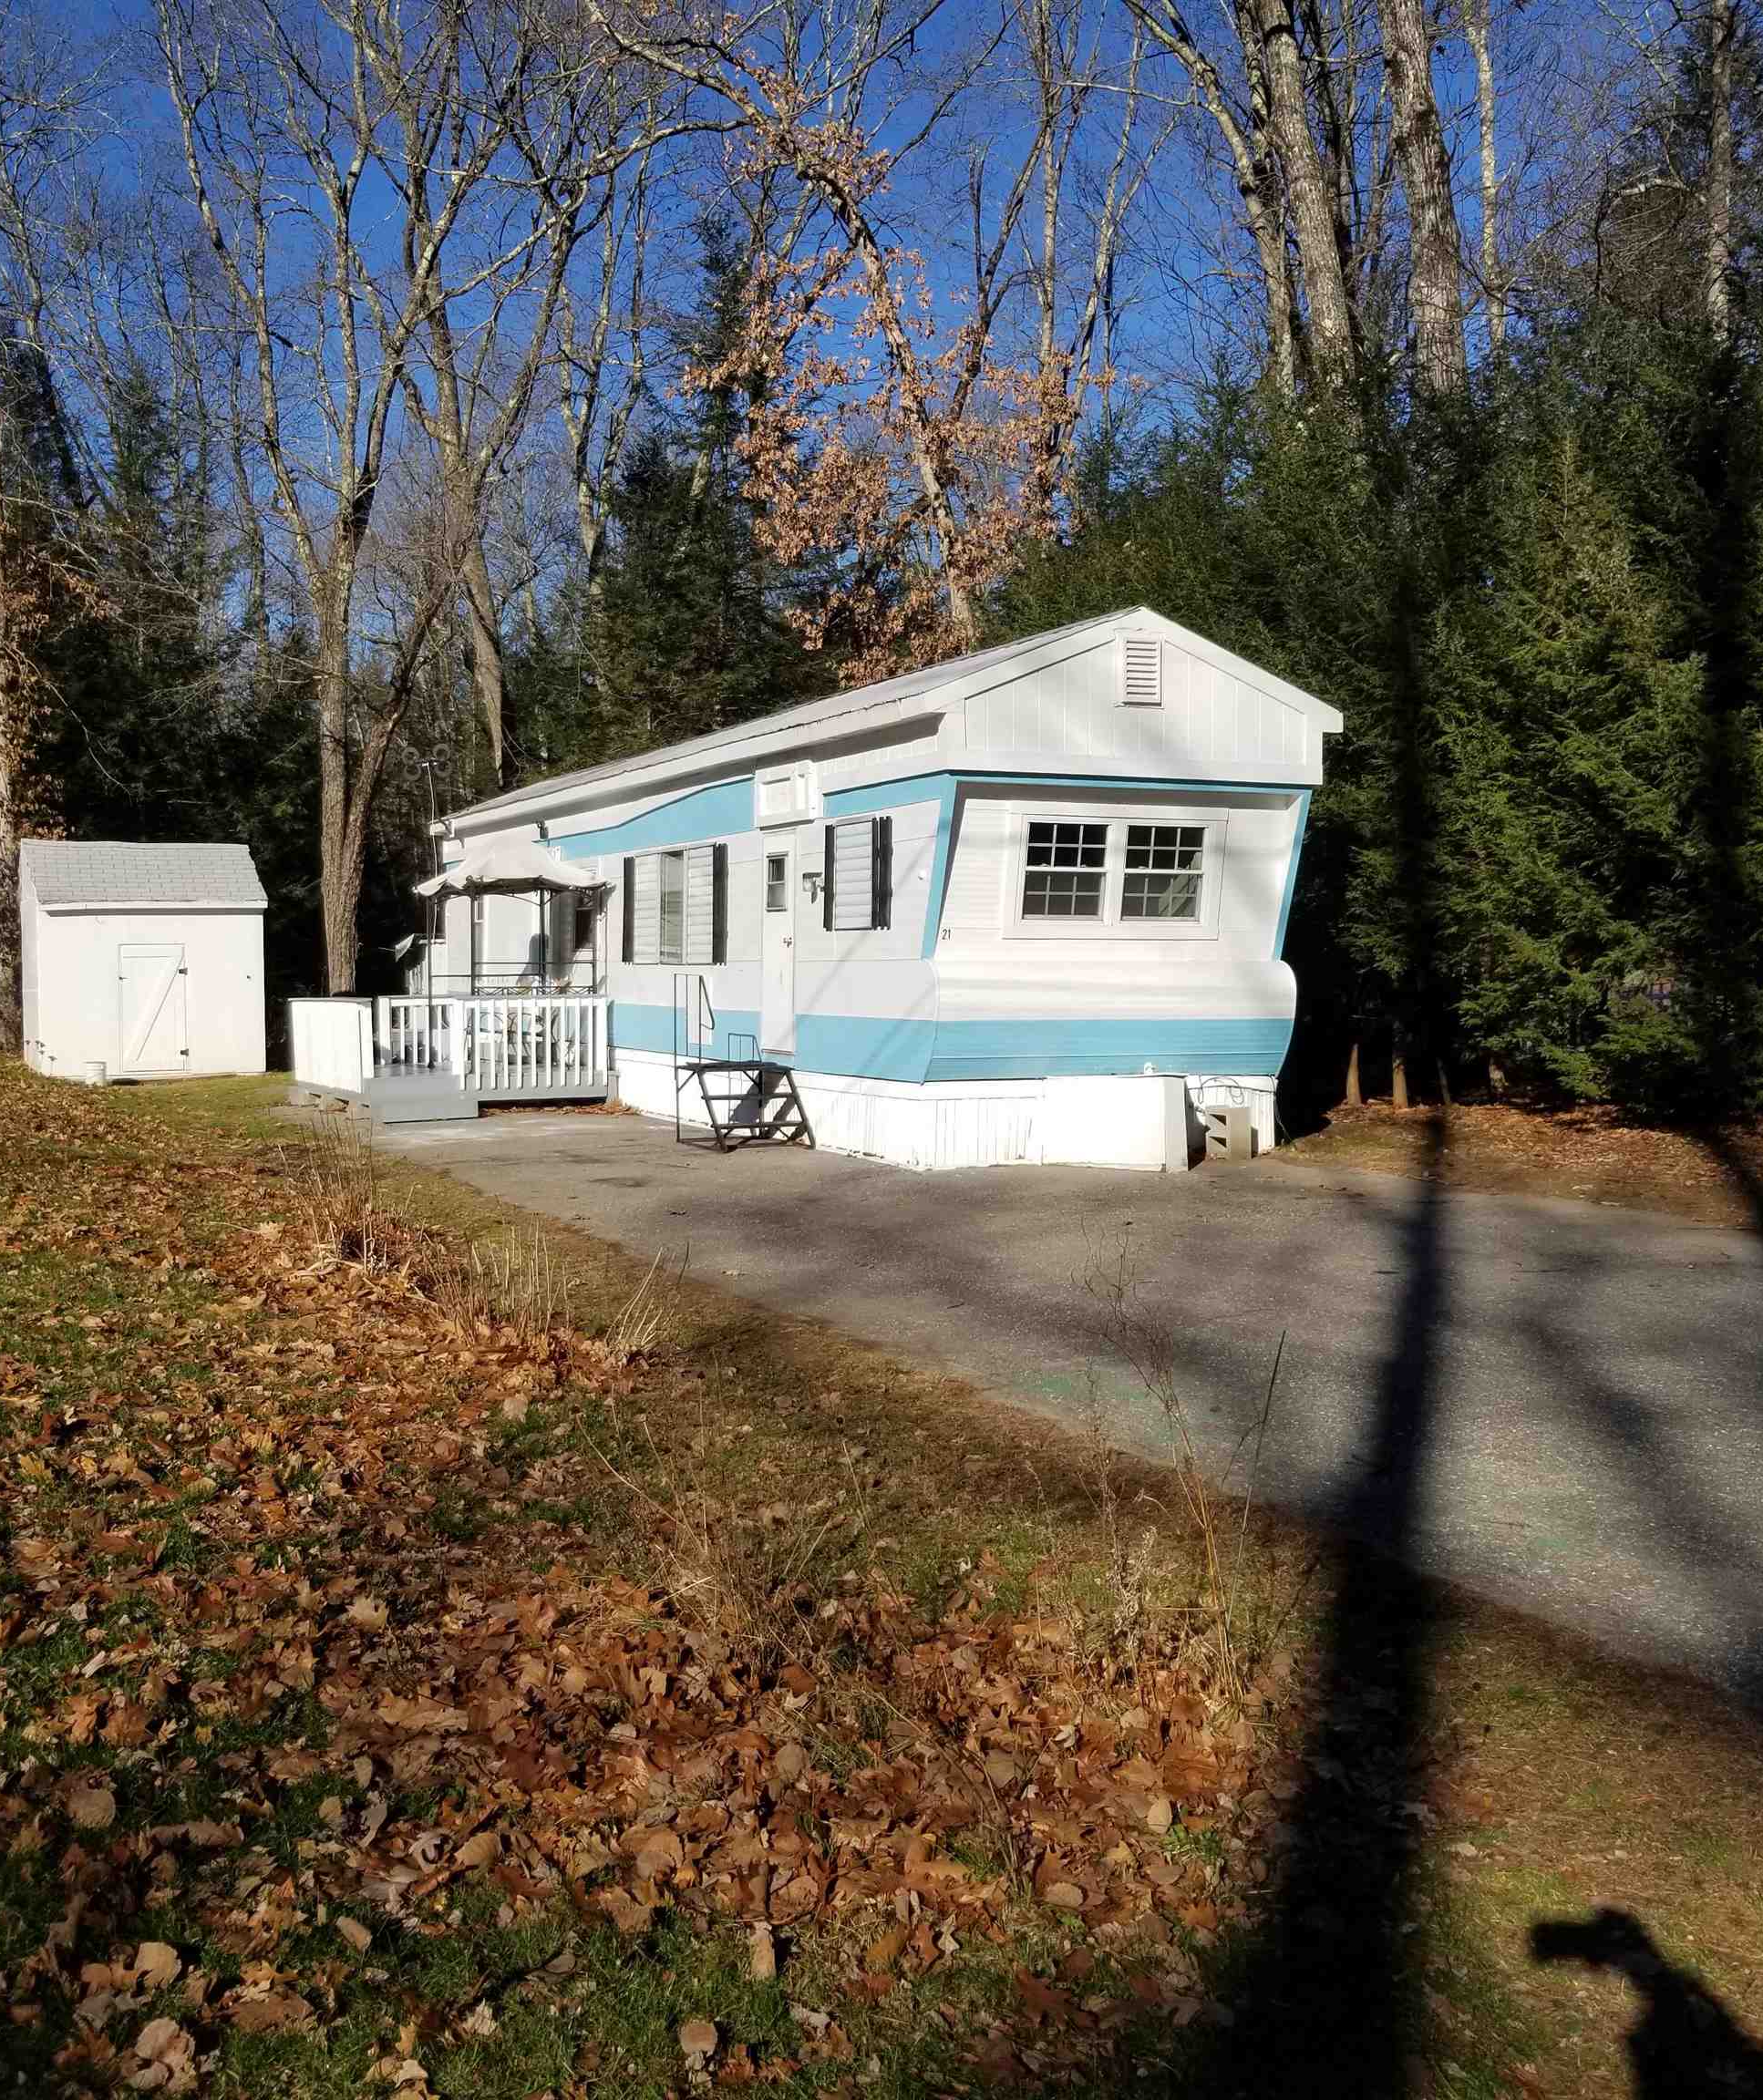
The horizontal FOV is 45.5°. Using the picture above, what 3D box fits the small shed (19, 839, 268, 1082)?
[{"bbox_3d":[-10.590,-1.297,30.234,3.090,3.250,2.400,-1,3,-28],"label":"small shed"}]

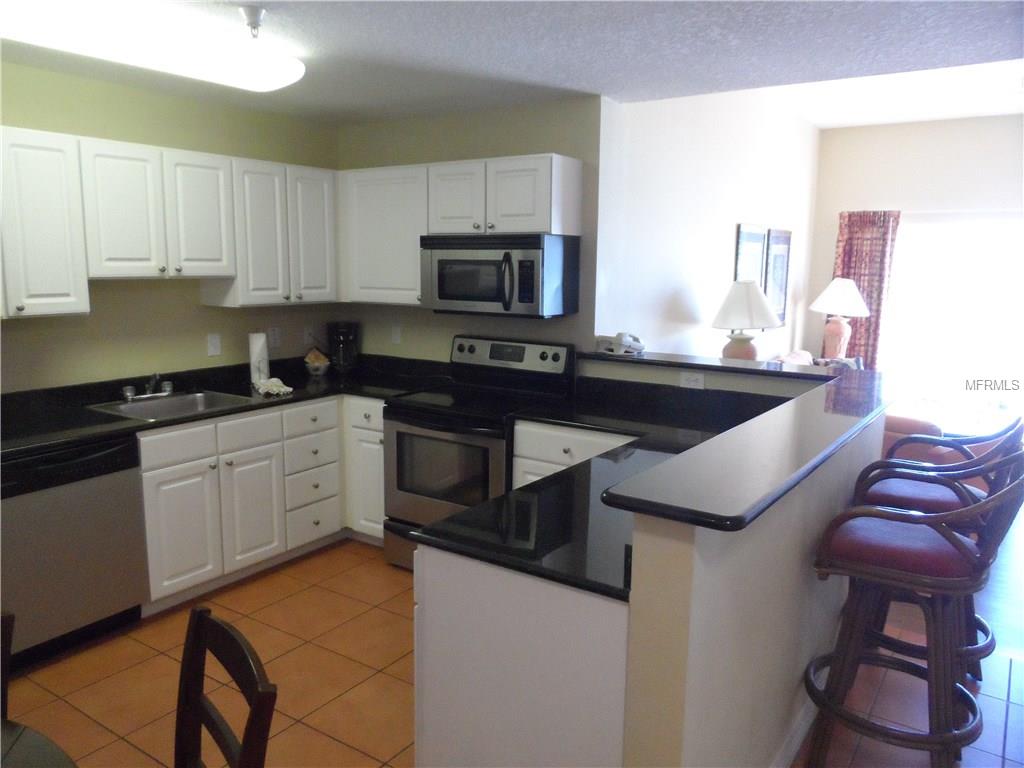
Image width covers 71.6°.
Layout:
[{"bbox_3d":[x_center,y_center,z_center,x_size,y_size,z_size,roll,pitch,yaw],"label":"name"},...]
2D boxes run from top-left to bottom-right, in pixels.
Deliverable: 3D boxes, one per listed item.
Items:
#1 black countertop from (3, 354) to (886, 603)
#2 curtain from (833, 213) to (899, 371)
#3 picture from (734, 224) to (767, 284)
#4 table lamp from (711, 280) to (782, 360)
[{"bbox_3d":[-0.332,0.090,3.033,3.300,0.270,2.460,7,12,33],"label":"black countertop"},{"bbox_3d":[3.318,-0.579,6.838,0.520,2.110,0.140,7,12,31],"label":"curtain"},{"bbox_3d":[1.855,-0.821,5.596,0.040,0.830,0.610,8,12,35],"label":"picture"},{"bbox_3d":[1.542,-0.299,4.752,0.470,0.780,0.470,8,12,35],"label":"table lamp"}]

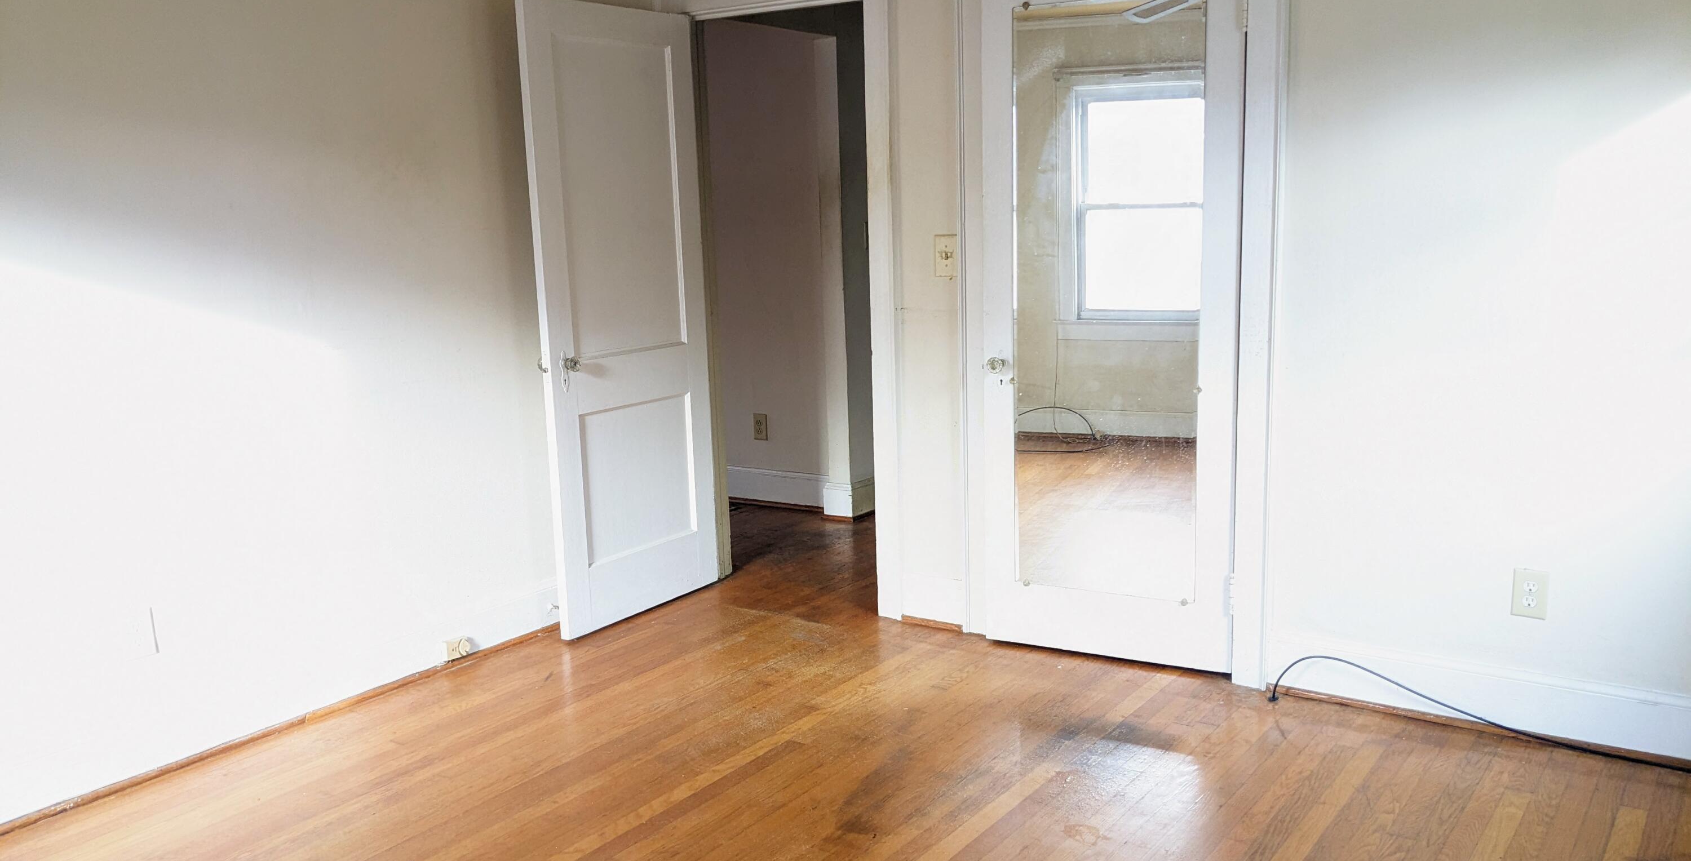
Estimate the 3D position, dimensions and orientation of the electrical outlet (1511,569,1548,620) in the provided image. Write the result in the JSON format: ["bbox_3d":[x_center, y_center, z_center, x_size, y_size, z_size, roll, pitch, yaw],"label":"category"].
[{"bbox_3d":[1.710,0.410,3.294,0.075,0.119,0.012,6,13,35],"label":"electrical outlet"}]

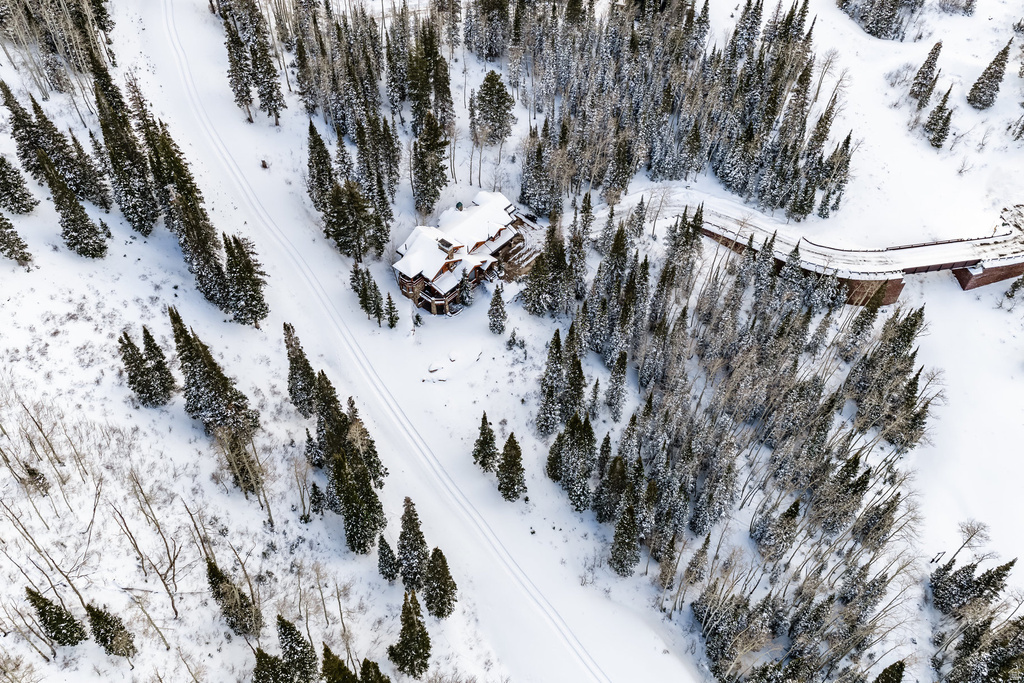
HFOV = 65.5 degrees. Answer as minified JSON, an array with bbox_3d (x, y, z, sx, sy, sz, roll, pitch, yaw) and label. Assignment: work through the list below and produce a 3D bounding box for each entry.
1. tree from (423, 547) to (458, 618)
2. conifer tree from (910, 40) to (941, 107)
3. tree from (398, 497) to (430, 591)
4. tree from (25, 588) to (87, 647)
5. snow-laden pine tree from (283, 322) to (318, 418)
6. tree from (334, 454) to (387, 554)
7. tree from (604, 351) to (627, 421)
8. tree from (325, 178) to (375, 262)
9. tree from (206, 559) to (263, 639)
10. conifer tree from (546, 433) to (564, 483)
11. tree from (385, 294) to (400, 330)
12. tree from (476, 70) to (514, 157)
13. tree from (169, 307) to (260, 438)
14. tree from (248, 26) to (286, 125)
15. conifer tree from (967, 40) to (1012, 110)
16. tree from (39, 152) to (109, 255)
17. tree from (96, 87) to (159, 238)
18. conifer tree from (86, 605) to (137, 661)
[{"bbox_3d":[-9.510,30.600,102.630,5.200,15.580,5.200,1,44,0],"label":"tree"},{"bbox_3d":[108.560,-69.440,207.030,5.400,17.300,5.400,1,44,0],"label":"conifer tree"},{"bbox_3d":[-12.520,24.450,97.770,4.400,19.050,4.400,2,45,0],"label":"tree"},{"bbox_3d":[-72.560,42.570,124.560,5.800,15.300,5.800,1,44,0],"label":"tree"},{"bbox_3d":[-30.970,4.000,113.210,4.500,18.500,4.500,2,45,0],"label":"snow-laden pine tree"},{"bbox_3d":[-20.160,19.950,101.180,6.500,18.440,6.500,2,45,0],"label":"tree"},{"bbox_3d":[20.750,8.260,153.840,4.800,18.280,4.800,1,44,0],"label":"tree"},{"bbox_3d":[-30.380,-22.560,145.180,8.800,15.820,8.800,1,44,0],"label":"tree"},{"bbox_3d":[-36.490,31.510,101.670,6.200,15.800,6.200,1,44,0],"label":"tree"},{"bbox_3d":[6.980,16.790,117.120,4.000,10.710,4.000,1,44,0],"label":"conifer tree"},{"bbox_3d":[-20.780,-5.320,136.830,3.000,7.260,3.000,1,44,0],"label":"tree"},{"bbox_3d":[-4.040,-49.990,176.880,8.200,21.280,8.200,1,44,0],"label":"tree"},{"bbox_3d":[-46.400,3.530,119.000,11.500,24.500,11.500,1,44,0],"label":"tree"},{"bbox_3d":[-52.920,-57.010,172.510,6.600,22.000,6.600,1,44,0],"label":"tree"},{"bbox_3d":[108.830,-60.190,179.220,6.600,16.350,6.600,2,45,0],"label":"conifer tree"},{"bbox_3d":[-84.950,-25.980,152.030,7.600,23.000,7.600,1,44,0],"label":"tree"},{"bbox_3d":[-64.230,-29.210,131.000,6.000,28.470,6.000,2,45,0],"label":"tree"},{"bbox_3d":[-63.930,44.610,125.030,5.800,15.000,5.800,1,44,0],"label":"conifer tree"}]

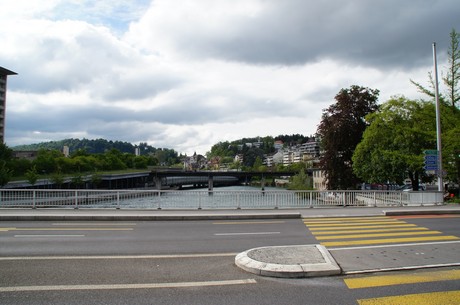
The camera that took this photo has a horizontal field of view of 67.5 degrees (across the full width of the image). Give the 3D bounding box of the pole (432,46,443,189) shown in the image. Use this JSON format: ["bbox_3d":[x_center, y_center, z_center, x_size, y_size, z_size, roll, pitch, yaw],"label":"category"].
[{"bbox_3d":[14.290,-2.096,23.725,0.287,11.194,0.287,0,-4,0],"label":"pole"}]

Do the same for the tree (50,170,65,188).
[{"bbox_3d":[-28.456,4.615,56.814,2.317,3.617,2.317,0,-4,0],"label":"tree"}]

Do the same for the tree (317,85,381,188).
[{"bbox_3d":[19.908,-2.481,58.352,10.441,18.407,9.768,0,-4,0],"label":"tree"}]

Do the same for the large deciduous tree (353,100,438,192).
[{"bbox_3d":[17.856,-0.707,37.159,9.239,10.834,8.810,0,-4,0],"label":"large deciduous tree"}]

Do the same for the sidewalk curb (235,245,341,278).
[{"bbox_3d":[1.308,2.305,7.423,2.425,0.130,2.448,1,-4,-8],"label":"sidewalk curb"}]

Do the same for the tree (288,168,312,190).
[{"bbox_3d":[15.915,6.314,77.745,5.436,5.400,5.436,0,-4,0],"label":"tree"}]

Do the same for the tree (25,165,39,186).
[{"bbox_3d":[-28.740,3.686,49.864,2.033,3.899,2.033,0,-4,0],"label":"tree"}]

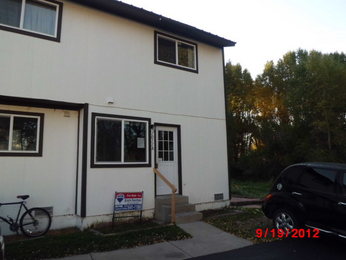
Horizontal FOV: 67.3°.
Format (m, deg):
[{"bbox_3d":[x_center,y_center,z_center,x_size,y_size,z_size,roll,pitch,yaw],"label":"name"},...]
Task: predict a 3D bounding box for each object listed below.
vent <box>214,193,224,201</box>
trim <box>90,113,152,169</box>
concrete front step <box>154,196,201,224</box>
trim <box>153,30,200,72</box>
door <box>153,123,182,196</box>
[{"bbox_3d":[1.553,2.273,8.788,0.401,0.204,0.060,4,-9,-32],"label":"vent"},{"bbox_3d":[-1.380,0.320,7.214,1.763,1.442,0.100,4,-9,-32],"label":"trim"},{"bbox_3d":[0.081,2.110,7.025,0.760,0.557,1.400,4,-9,-32],"label":"concrete front step"},{"bbox_3d":[0.143,-2.527,8.615,1.712,1.083,0.100,4,-9,-32],"label":"trim"},{"bbox_3d":[-0.147,0.887,7.938,0.964,2.137,0.120,4,-9,-32],"label":"door"}]

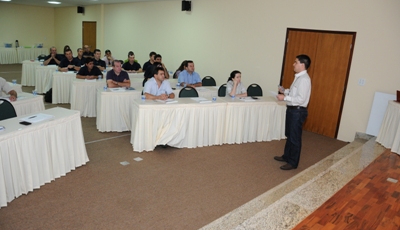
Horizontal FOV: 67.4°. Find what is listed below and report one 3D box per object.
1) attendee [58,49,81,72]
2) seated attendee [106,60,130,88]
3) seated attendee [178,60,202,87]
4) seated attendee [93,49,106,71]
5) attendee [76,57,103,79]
[{"bbox_3d":[-3.446,-1.061,7.905,0.570,1.280,0.750,-2,17,-18],"label":"attendee"},{"bbox_3d":[-1.705,-0.469,6.179,0.560,1.280,0.750,-3,17,-21],"label":"seated attendee"},{"bbox_3d":[-0.206,-0.536,6.707,0.560,1.290,0.750,-4,17,-23],"label":"seated attendee"},{"bbox_3d":[-2.814,-1.140,8.314,0.550,1.280,0.750,-3,17,-21],"label":"seated attendee"},{"bbox_3d":[-2.517,-0.699,6.933,0.600,1.220,0.780,-4,17,-23],"label":"attendee"}]

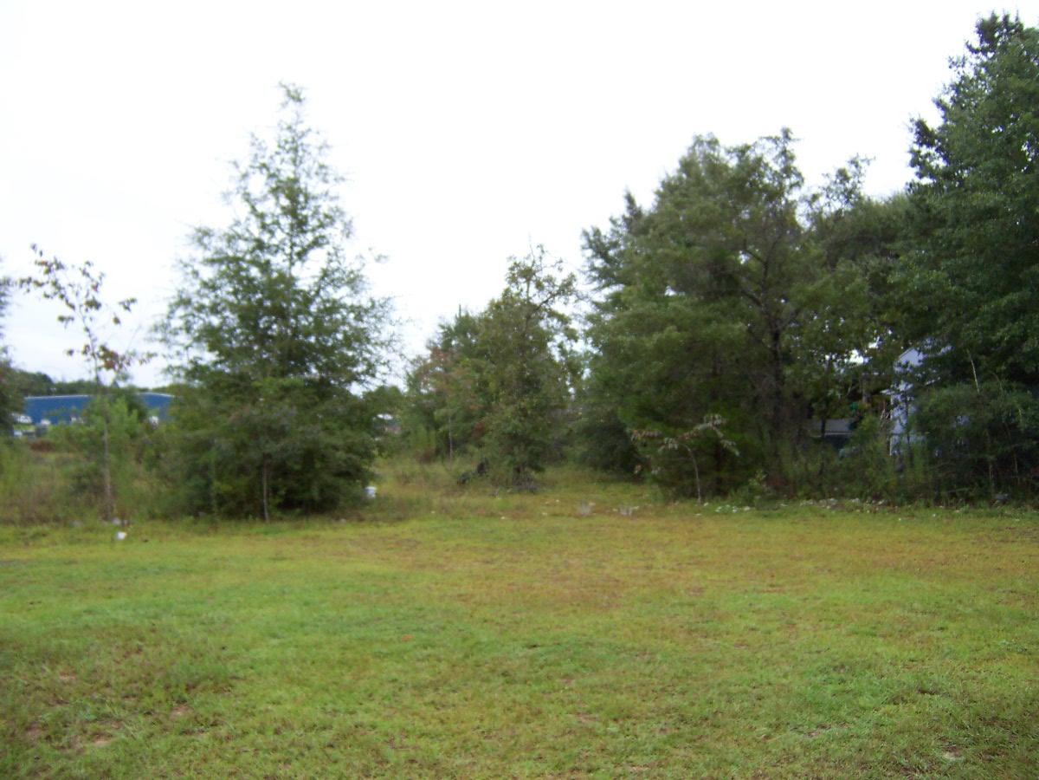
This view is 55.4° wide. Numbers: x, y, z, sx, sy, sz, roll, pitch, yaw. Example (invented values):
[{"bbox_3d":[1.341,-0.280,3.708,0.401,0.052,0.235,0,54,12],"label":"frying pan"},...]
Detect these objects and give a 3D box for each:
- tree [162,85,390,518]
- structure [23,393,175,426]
[{"bbox_3d":[-4.700,-1.700,19.200,4.400,8.300,4.300,0,-2,0],"label":"tree"},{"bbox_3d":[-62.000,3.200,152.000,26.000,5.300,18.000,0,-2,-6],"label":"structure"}]

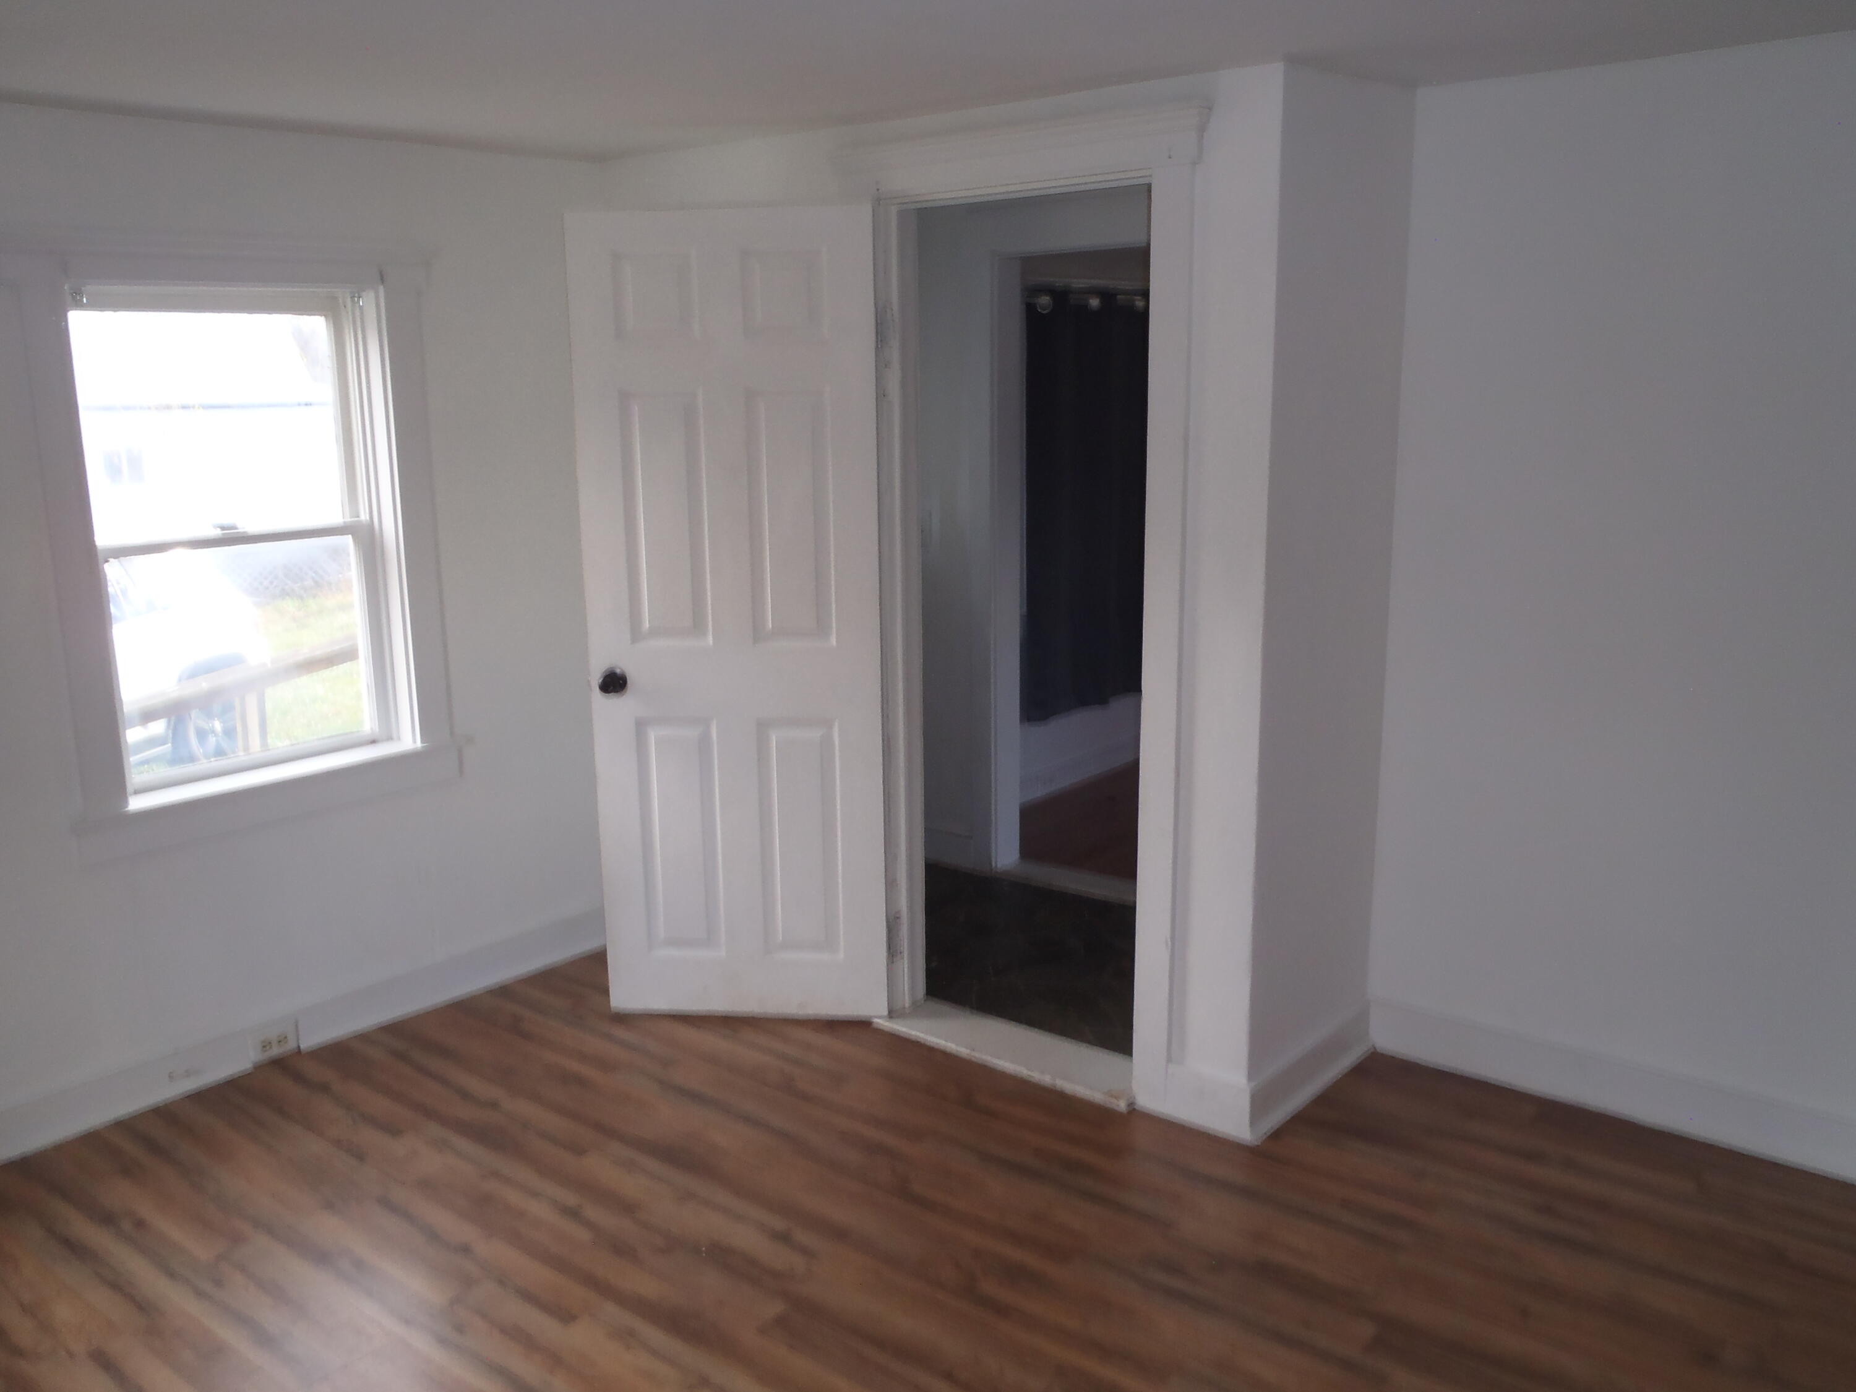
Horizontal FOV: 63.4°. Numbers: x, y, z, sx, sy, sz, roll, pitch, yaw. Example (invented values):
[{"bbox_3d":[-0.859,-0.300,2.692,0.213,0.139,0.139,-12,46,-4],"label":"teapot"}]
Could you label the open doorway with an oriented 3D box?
[{"bbox_3d":[0.226,-0.127,3.548,0.745,2.020,0.130,9,16,40],"label":"open doorway"}]

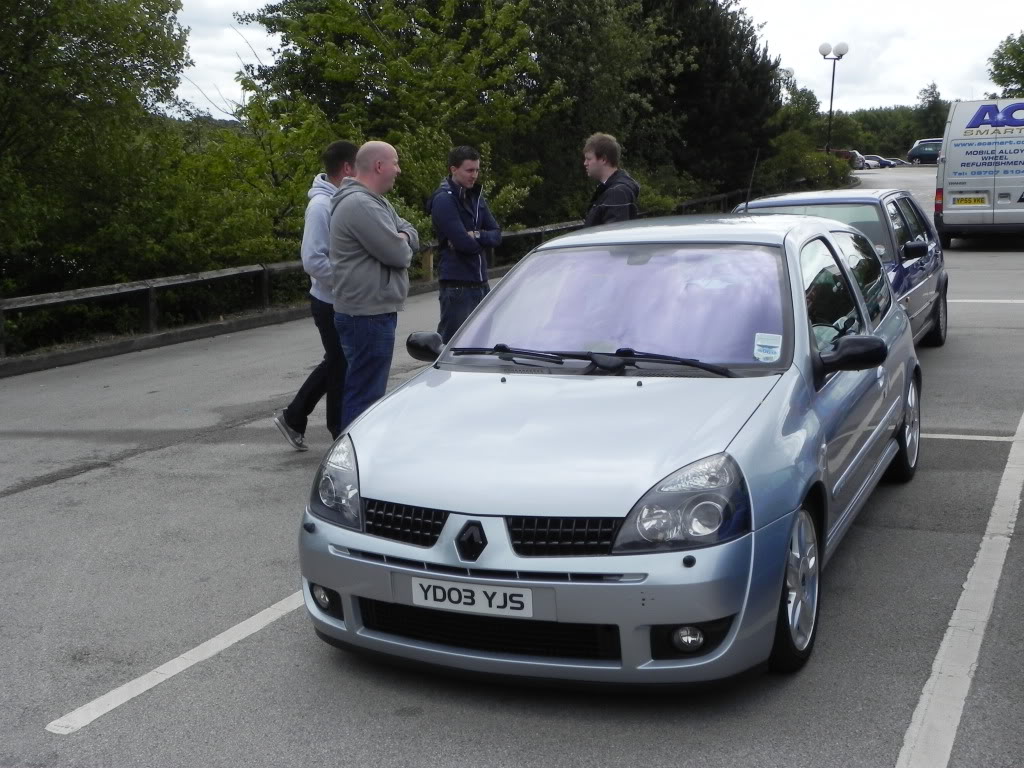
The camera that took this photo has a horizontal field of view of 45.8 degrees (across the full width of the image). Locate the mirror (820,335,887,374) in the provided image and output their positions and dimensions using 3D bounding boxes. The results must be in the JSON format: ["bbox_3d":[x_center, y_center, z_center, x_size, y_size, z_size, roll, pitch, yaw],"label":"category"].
[{"bbox_3d":[1.165,-0.108,4.136,0.220,0.125,0.140,2,10,26],"label":"mirror"}]

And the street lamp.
[{"bbox_3d":[13.498,-11.690,51.000,1.250,5.300,1.200,-1,11,0],"label":"street lamp"}]

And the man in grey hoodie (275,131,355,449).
[{"bbox_3d":[-1.071,-0.476,6.966,0.560,1.810,0.460,-5,11,-23],"label":"man in grey hoodie"}]

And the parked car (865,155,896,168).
[{"bbox_3d":[33.476,-20.501,112.000,4.100,1.440,1.720,3,10,24],"label":"parked car"}]

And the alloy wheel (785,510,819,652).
[{"bbox_3d":[0.825,0.607,3.779,0.190,0.440,0.440,1,10,25],"label":"alloy wheel"}]

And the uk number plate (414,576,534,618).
[{"bbox_3d":[-0.112,0.604,3.429,0.380,0.084,0.012,2,16,26],"label":"uk number plate"}]

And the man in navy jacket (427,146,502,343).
[{"bbox_3d":[-0.278,-0.543,7.403,0.380,1.780,0.520,7,13,36],"label":"man in navy jacket"}]

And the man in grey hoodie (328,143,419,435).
[{"bbox_3d":[-0.763,-0.428,6.634,0.480,1.770,0.580,-5,10,-17],"label":"man in grey hoodie"}]

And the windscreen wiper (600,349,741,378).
[{"bbox_3d":[0.519,-0.069,4.079,0.540,0.080,0.080,10,14,27],"label":"windscreen wiper"}]

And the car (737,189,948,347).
[{"bbox_3d":[2.457,-0.830,9.675,1.680,1.400,4.000,2,10,26],"label":"car"}]

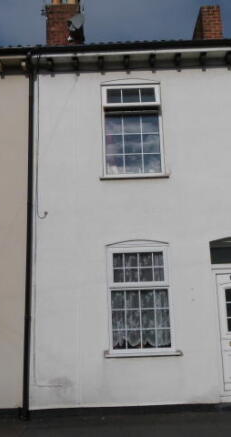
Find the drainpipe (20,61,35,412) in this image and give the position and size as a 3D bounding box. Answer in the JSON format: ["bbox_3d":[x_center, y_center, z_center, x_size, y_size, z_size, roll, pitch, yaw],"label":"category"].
[{"bbox_3d":[-1.425,0.111,6.961,0.100,5.973,0.120,-2,-10,0],"label":"drainpipe"}]

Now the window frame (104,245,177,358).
[{"bbox_3d":[0.378,1.222,6.580,0.990,1.722,0.100,-2,-10,1],"label":"window frame"}]

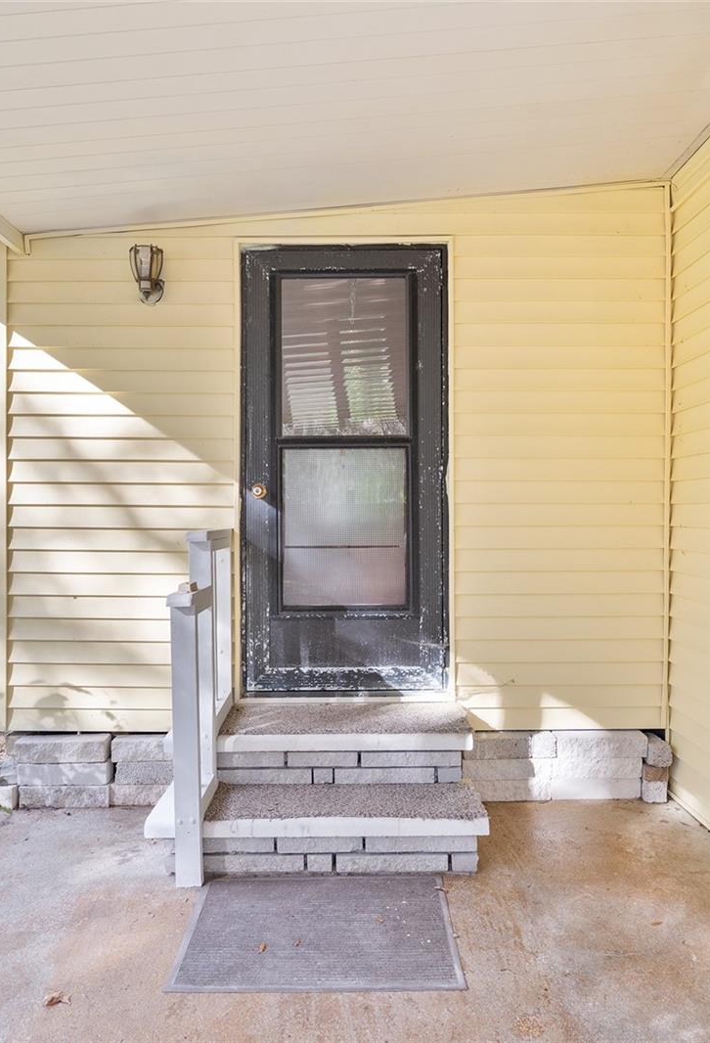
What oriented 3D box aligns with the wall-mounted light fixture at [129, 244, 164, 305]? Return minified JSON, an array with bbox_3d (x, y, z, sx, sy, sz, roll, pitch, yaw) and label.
[{"bbox_3d":[-0.906,-1.072,2.829,0.145,0.222,0.172,0,0,0],"label":"wall-mounted light fixture"}]

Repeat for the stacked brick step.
[{"bbox_3d":[-0.129,1.018,2.579,1.180,0.420,0.680,0,0,0],"label":"stacked brick step"}]

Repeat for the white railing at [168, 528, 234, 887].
[{"bbox_3d":[-0.581,0.638,2.558,0.120,1.190,0.700,0,0,0],"label":"white railing"}]

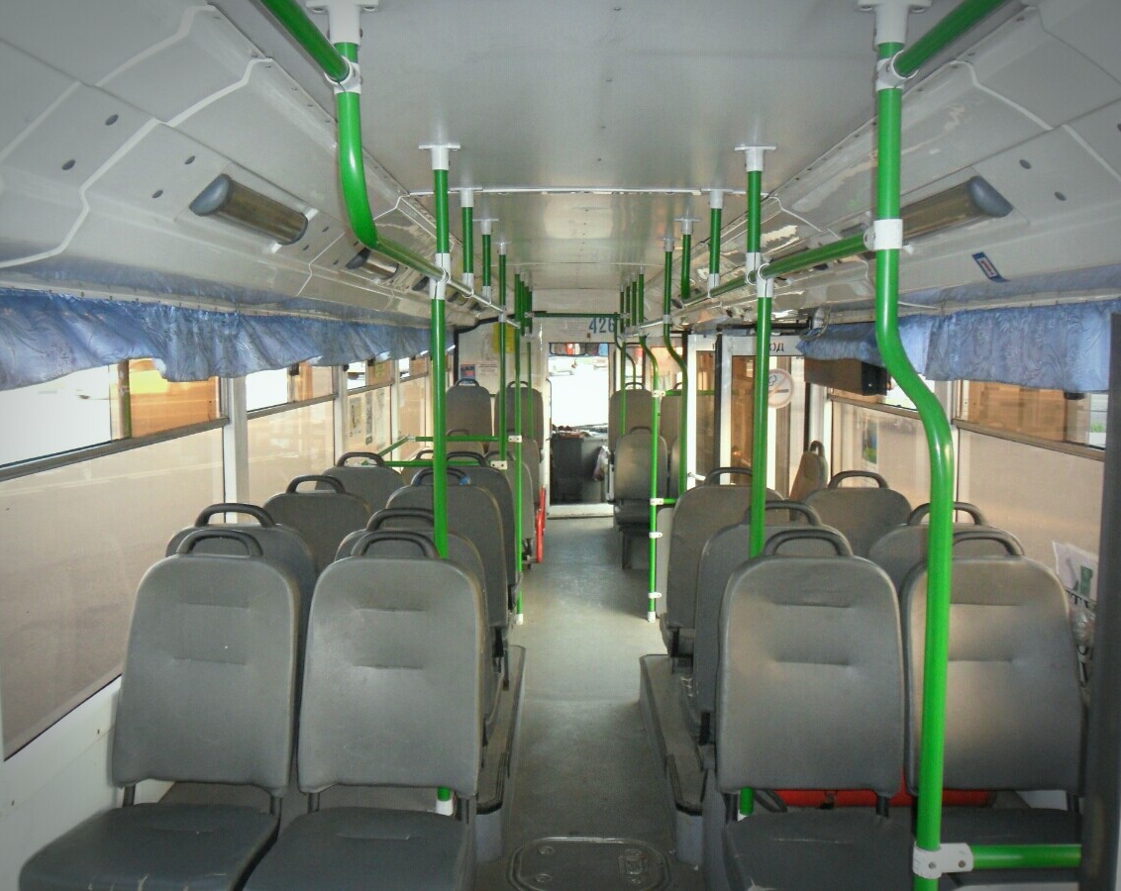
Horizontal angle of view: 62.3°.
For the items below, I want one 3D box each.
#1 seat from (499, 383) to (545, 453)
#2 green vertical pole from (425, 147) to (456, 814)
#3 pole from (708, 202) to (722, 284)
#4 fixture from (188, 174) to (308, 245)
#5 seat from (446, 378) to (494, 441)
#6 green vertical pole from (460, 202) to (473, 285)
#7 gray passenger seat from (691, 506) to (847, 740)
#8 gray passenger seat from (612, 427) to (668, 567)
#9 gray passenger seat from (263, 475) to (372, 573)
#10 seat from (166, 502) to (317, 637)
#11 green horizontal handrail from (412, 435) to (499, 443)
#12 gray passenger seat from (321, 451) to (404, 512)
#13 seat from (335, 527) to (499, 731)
[{"bbox_3d":[-0.361,-0.197,8.469,0.440,0.790,0.540,0,6,0],"label":"seat"},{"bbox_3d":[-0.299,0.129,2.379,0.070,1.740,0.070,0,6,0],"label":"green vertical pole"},{"bbox_3d":[0.481,-0.624,2.887,0.042,0.261,0.042,0,6,0],"label":"pole"},{"bbox_3d":[-0.728,-0.548,2.239,0.112,0.055,0.600,-40,5,4],"label":"fixture"},{"bbox_3d":[-0.814,-0.094,8.377,0.440,1.030,0.550,0,6,0],"label":"seat"},{"bbox_3d":[-0.291,-0.634,2.900,0.036,0.285,0.036,0,6,0],"label":"green vertical pole"},{"bbox_3d":[0.601,0.598,2.808,0.440,0.920,0.560,0,6,0],"label":"gray passenger seat"},{"bbox_3d":[0.644,0.417,7.446,0.440,1.100,0.560,0,6,0],"label":"gray passenger seat"},{"bbox_3d":[-0.840,0.471,3.474,0.440,0.790,0.540,0,6,0],"label":"gray passenger seat"},{"bbox_3d":[-0.844,0.598,2.749,0.440,0.920,0.560,0,6,0],"label":"seat"},{"bbox_3d":[-0.620,-0.041,5.826,0.650,0.036,0.036,0,6,0],"label":"green horizontal handrail"},{"bbox_3d":[-0.833,0.442,4.161,0.440,0.920,0.560,0,6,0],"label":"gray passenger seat"},{"bbox_3d":[-0.405,0.598,2.766,0.440,0.920,0.560,0,6,0],"label":"seat"}]

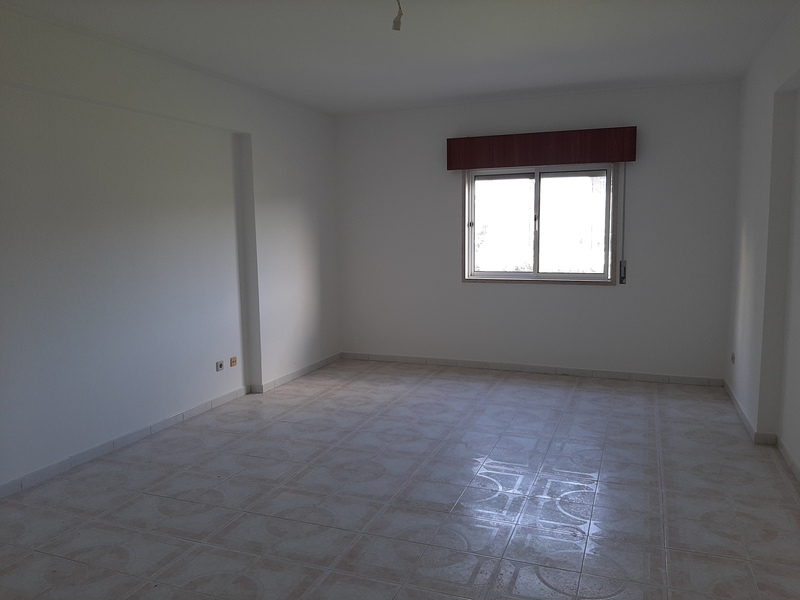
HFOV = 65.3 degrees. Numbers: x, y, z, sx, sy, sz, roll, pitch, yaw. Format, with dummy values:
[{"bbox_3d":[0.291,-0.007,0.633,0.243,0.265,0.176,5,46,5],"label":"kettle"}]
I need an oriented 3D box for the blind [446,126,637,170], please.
[{"bbox_3d":[1.264,-1.373,5.723,1.695,0.294,0.090,2,8,21],"label":"blind"}]

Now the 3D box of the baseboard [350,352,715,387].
[{"bbox_3d":[1.092,0.666,6.105,3.712,0.071,0.015,2,8,21],"label":"baseboard"}]

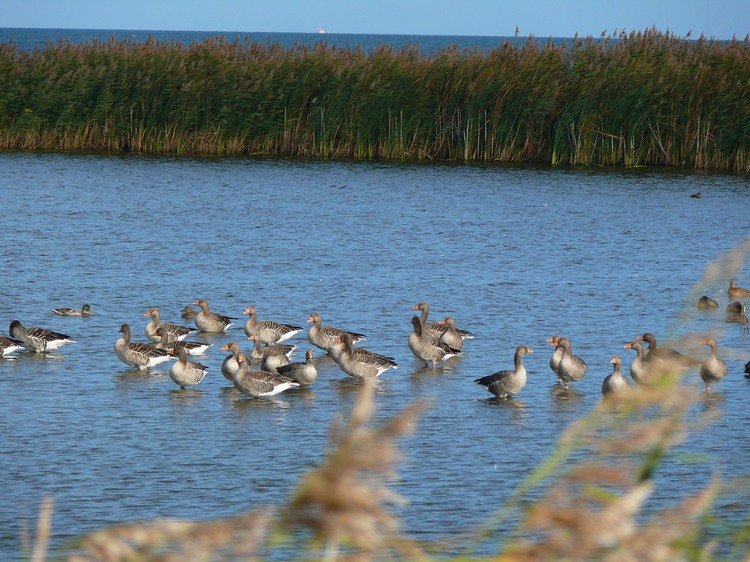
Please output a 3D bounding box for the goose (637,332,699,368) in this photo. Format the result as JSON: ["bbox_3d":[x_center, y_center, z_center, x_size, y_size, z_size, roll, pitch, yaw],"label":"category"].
[{"bbox_3d":[3.156,0.836,78.000,0.690,0.550,0.260,1,2,-3],"label":"goose"}]

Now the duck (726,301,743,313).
[{"bbox_3d":[4.798,0.350,97.000,0.300,0.165,0.170,3,3,41],"label":"duck"}]

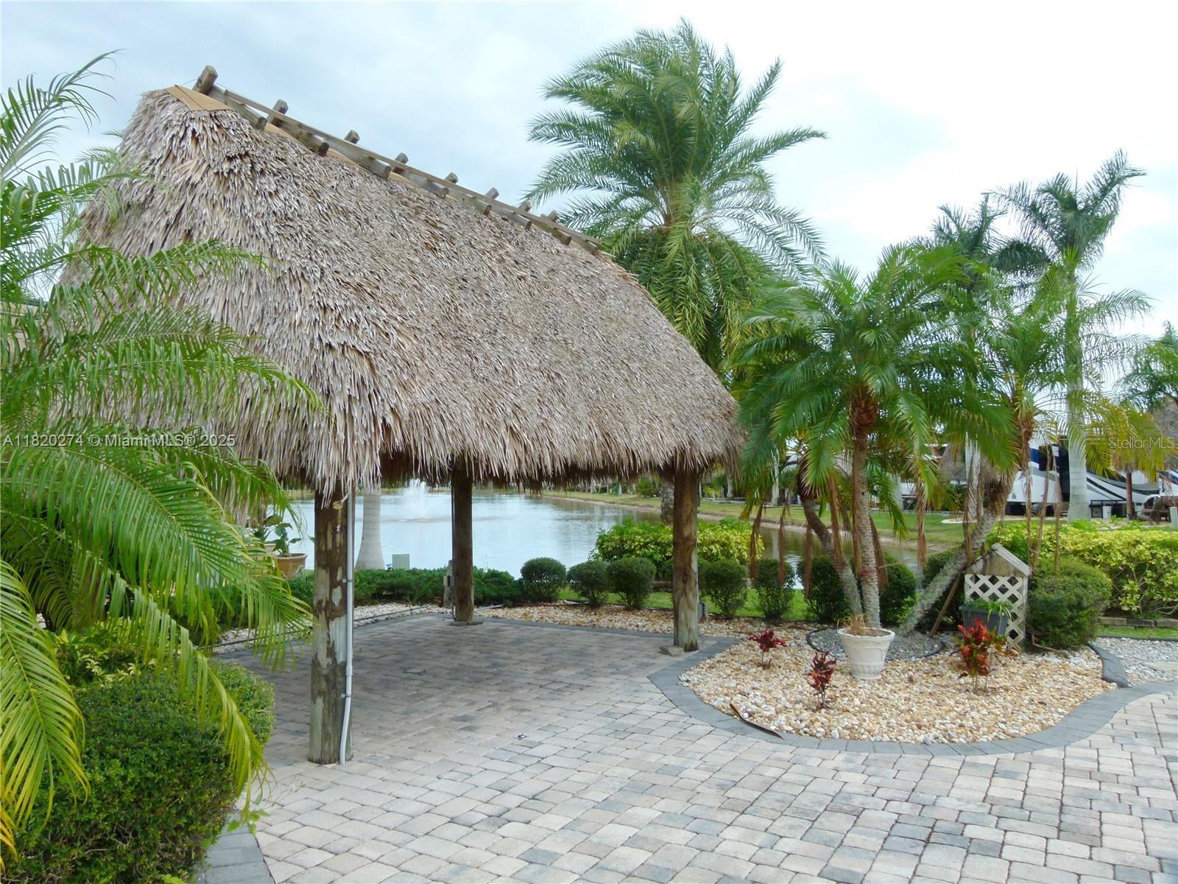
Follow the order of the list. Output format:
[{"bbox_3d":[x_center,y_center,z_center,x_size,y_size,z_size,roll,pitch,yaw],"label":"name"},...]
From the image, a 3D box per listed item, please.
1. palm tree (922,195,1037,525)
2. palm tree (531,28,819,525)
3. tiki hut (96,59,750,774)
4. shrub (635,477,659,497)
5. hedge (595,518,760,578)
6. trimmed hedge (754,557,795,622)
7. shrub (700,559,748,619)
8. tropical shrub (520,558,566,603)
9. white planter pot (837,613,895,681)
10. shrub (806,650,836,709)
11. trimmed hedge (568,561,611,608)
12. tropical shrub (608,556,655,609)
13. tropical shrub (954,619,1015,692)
[{"bbox_3d":[12.477,-2.608,27.112,3.700,10.296,3.600,-1,-2,24],"label":"palm tree"},{"bbox_3d":[1.350,-2.222,13.189,4.500,8.716,4.500,0,-2,0],"label":"palm tree"},{"bbox_3d":[-1.373,-0.269,7.403,3.580,4.410,4.940,-2,-3,36],"label":"tiki hut"},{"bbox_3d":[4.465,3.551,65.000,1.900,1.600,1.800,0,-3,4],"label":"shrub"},{"bbox_3d":[1.217,1.544,11.702,2.100,0.921,0.950,-1,-2,21],"label":"hedge"},{"bbox_3d":[2.001,1.563,9.145,0.440,0.659,0.460,-1,-2,21],"label":"trimmed hedge"},{"bbox_3d":[1.574,1.682,9.878,0.530,0.680,0.530,0,-3,9],"label":"shrub"},{"bbox_3d":[-0.608,1.838,11.375,0.620,0.590,0.600,0,-3,-3],"label":"tropical shrub"},{"bbox_3d":[2.149,1.567,6.599,0.440,0.480,0.440,-1,-3,18],"label":"white planter pot"},{"bbox_3d":[1.547,1.561,5.673,0.215,0.390,0.215,-1,-3,15],"label":"shrub"},{"bbox_3d":[0.005,1.665,10.030,0.500,0.518,0.500,0,-2,0],"label":"trimmed hedge"},{"bbox_3d":[0.547,1.759,10.660,0.585,0.640,0.585,0,-3,3],"label":"tropical shrub"},{"bbox_3d":[2.829,1.527,6.072,0.420,0.508,0.380,-1,-2,25],"label":"tropical shrub"}]

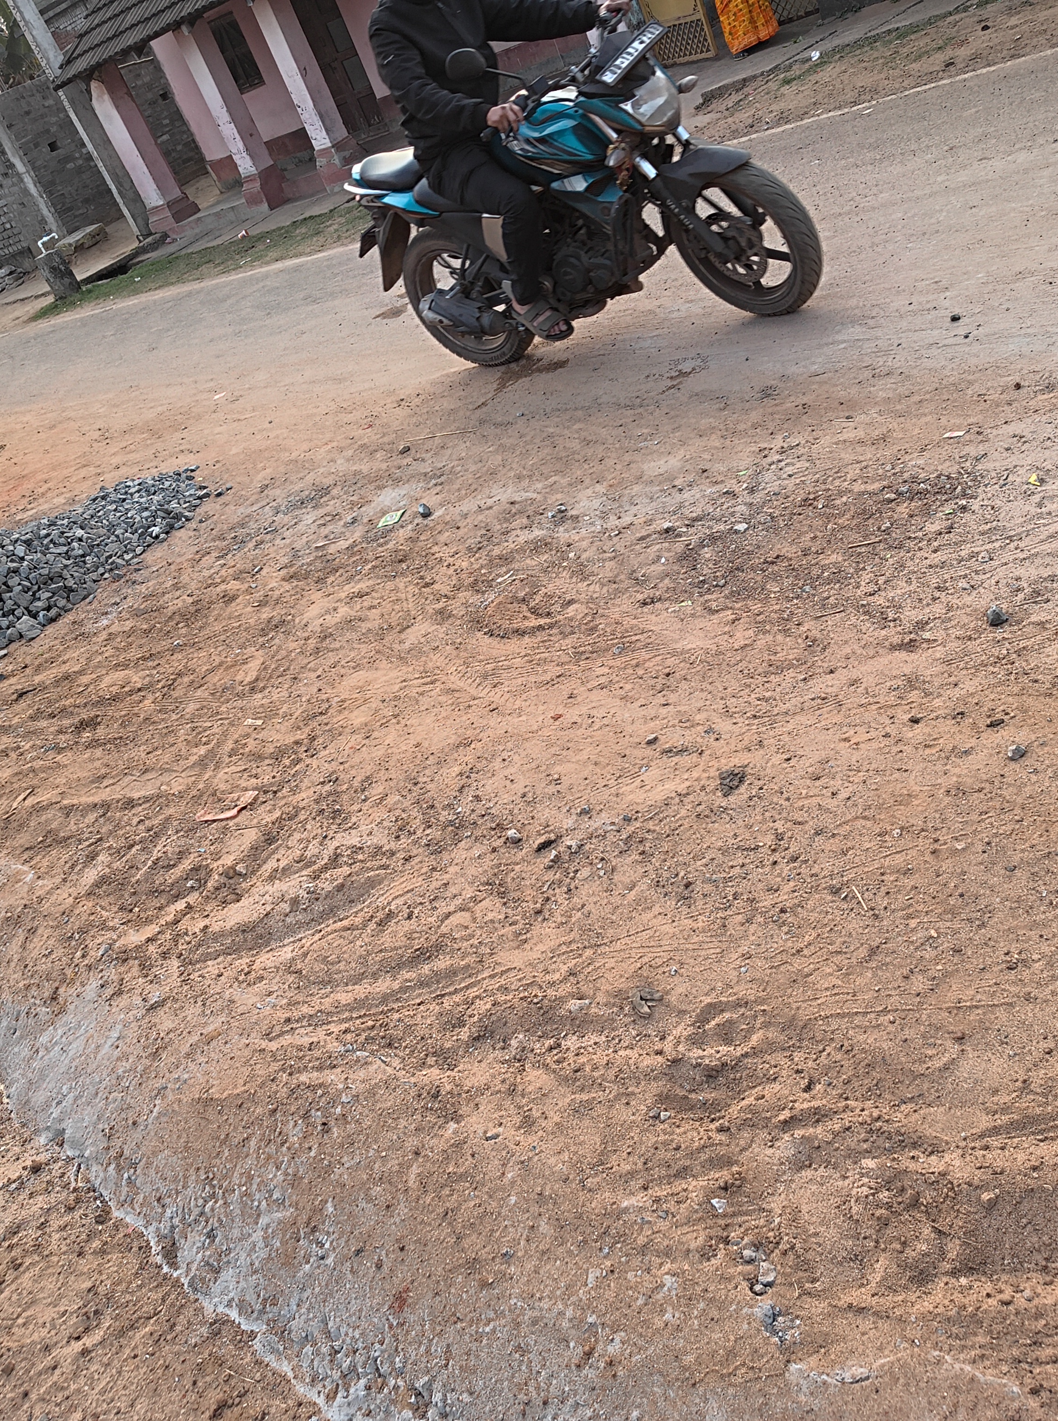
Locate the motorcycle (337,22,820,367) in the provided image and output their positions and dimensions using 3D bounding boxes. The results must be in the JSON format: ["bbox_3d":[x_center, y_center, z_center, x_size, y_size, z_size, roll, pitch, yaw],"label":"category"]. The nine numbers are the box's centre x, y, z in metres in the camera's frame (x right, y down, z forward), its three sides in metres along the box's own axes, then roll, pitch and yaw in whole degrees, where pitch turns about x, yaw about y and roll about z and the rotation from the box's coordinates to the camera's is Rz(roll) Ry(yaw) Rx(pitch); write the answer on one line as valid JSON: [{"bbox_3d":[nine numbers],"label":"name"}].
[{"bbox_3d":[0.095,-1.766,4.557,1.980,1.120,0.780,7,47,46],"label":"motorcycle"}]

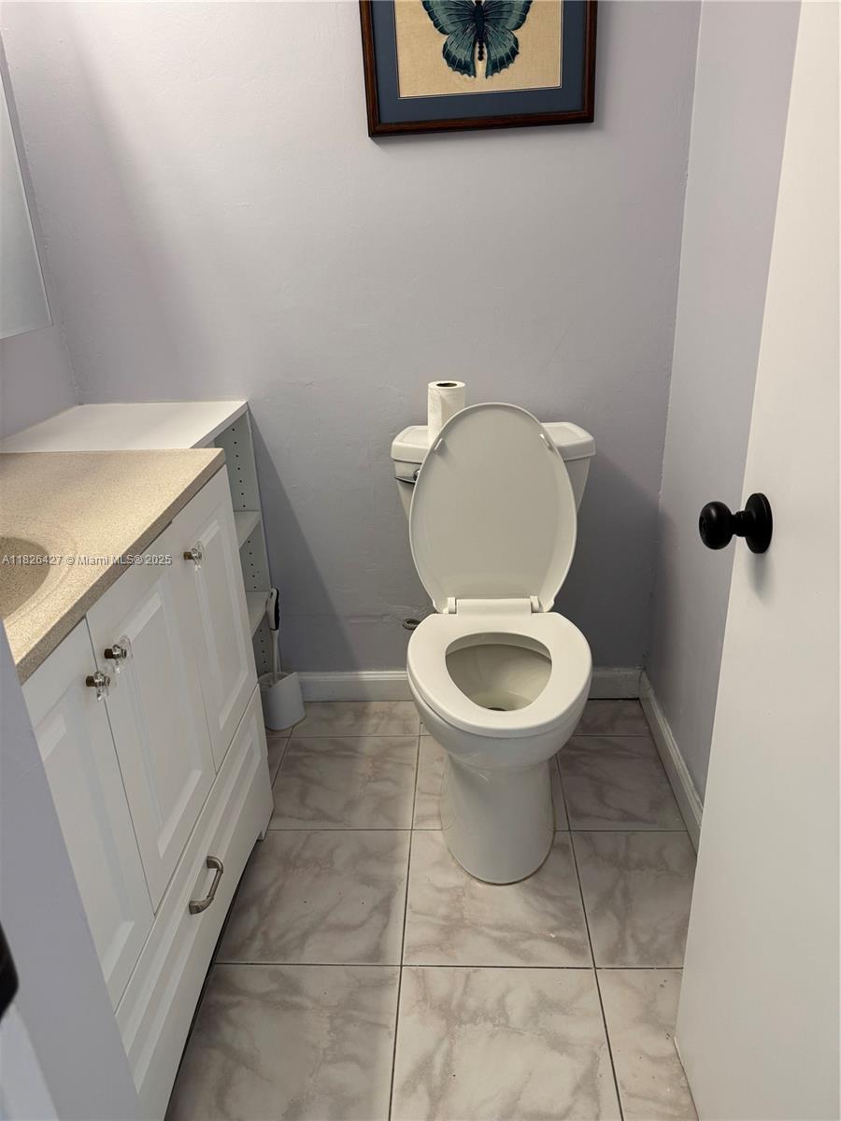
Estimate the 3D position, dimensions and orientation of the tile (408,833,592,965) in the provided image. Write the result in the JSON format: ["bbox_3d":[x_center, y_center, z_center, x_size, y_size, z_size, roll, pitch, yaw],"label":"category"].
[{"bbox_3d":[0.147,0.665,1.551,0.341,0.010,0.341,-1,23,3],"label":"tile"}]

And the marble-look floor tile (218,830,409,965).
[{"bbox_3d":[-0.196,0.671,1.571,0.341,0.010,0.341,-1,23,3],"label":"marble-look floor tile"}]

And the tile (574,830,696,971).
[{"bbox_3d":[0.447,0.660,1.534,0.253,0.010,0.341,-1,23,3],"label":"tile"}]

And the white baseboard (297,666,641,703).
[{"bbox_3d":[0.114,0.345,2.169,0.986,0.098,0.014,-1,23,3],"label":"white baseboard"}]

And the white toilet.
[{"bbox_3d":[0.163,0.132,1.667,0.446,0.879,0.736,-1,23,3],"label":"white toilet"}]

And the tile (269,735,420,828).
[{"bbox_3d":[-0.180,0.536,1.887,0.341,0.010,0.341,-1,23,3],"label":"tile"}]

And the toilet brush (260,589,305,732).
[{"bbox_3d":[-0.382,0.250,2.062,0.125,0.394,0.127,-1,23,3],"label":"toilet brush"}]

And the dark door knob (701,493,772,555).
[{"bbox_3d":[0.338,-0.040,0.850,0.066,0.062,0.062,-1,23,3],"label":"dark door knob"}]

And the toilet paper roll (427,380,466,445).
[{"bbox_3d":[0.058,-0.324,1.718,0.084,0.114,0.084,-2,23,1],"label":"toilet paper roll"}]

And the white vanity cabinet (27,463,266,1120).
[{"bbox_3d":[-0.622,0.379,1.233,0.499,0.822,0.915,-1,23,3],"label":"white vanity cabinet"}]

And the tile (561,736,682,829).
[{"bbox_3d":[0.463,0.525,1.850,0.253,0.010,0.341,-1,23,3],"label":"tile"}]

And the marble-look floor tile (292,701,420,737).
[{"bbox_3d":[-0.168,0.434,2.125,0.341,0.010,0.171,-1,23,3],"label":"marble-look floor tile"}]

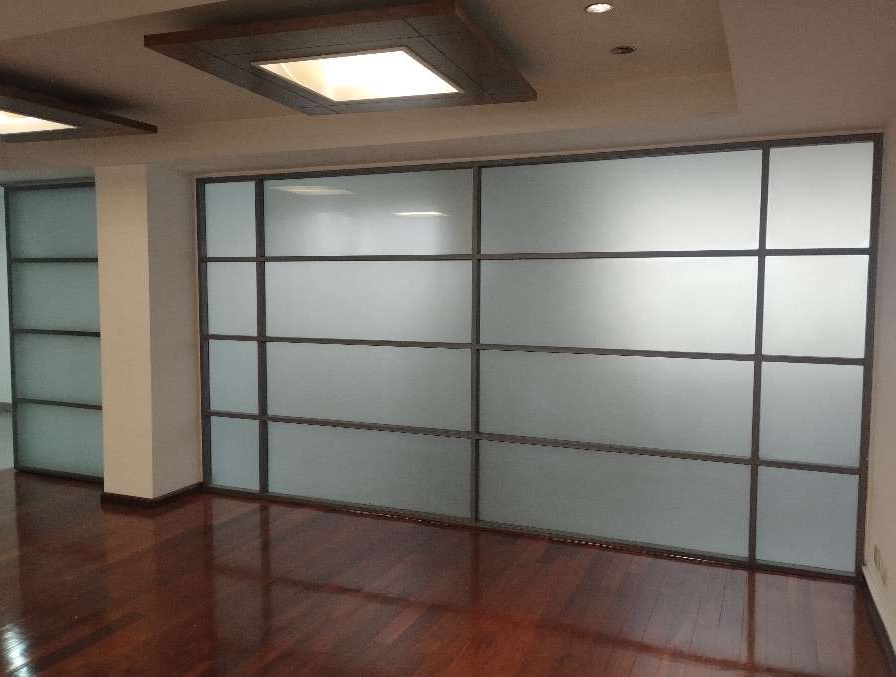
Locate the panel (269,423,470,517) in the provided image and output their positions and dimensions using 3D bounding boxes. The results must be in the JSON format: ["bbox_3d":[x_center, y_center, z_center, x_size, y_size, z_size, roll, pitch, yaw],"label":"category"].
[{"bbox_3d":[-0.569,0.869,4.900,1.563,0.527,0.040,2,5,23],"label":"panel"}]

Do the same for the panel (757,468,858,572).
[{"bbox_3d":[1.951,0.980,3.971,0.492,0.532,0.038,2,5,23],"label":"panel"}]

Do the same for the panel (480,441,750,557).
[{"bbox_3d":[0.919,0.920,4.271,1.584,0.527,0.040,2,5,23],"label":"panel"}]

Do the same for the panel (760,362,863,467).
[{"bbox_3d":[1.964,0.405,3.952,0.493,0.538,0.040,2,5,23],"label":"panel"}]

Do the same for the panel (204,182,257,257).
[{"bbox_3d":[-1.584,-0.861,5.322,0.446,0.537,0.038,2,5,23],"label":"panel"}]

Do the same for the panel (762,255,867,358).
[{"bbox_3d":[1.899,-0.165,3.776,0.486,0.532,0.040,2,5,23],"label":"panel"}]

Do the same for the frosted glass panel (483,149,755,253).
[{"bbox_3d":[0.953,-0.777,4.264,1.613,0.537,0.038,2,5,23],"label":"frosted glass panel"}]

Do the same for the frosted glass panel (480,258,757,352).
[{"bbox_3d":[0.958,-0.205,4.332,1.622,0.539,0.040,2,5,23],"label":"frosted glass panel"}]

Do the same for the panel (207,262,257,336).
[{"bbox_3d":[-1.592,-0.291,5.402,0.449,0.539,0.040,2,5,23],"label":"panel"}]

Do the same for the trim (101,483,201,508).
[{"bbox_3d":[-2.202,1.151,5.464,0.463,0.071,0.529,2,5,23],"label":"trim"}]

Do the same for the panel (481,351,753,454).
[{"bbox_3d":[0.921,0.360,4.230,1.584,0.534,0.040,2,5,23],"label":"panel"}]

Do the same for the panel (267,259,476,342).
[{"bbox_3d":[-0.565,-0.250,4.818,1.563,0.532,0.040,2,5,23],"label":"panel"}]

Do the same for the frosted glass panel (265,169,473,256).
[{"bbox_3d":[-0.576,-0.832,4.934,1.595,0.541,0.040,2,5,23],"label":"frosted glass panel"}]

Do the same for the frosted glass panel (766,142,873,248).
[{"bbox_3d":[1.901,-0.722,3.735,0.486,0.533,0.040,2,5,23],"label":"frosted glass panel"}]

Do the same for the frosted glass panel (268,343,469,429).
[{"bbox_3d":[-0.567,0.308,4.859,1.563,0.534,0.040,2,5,23],"label":"frosted glass panel"}]

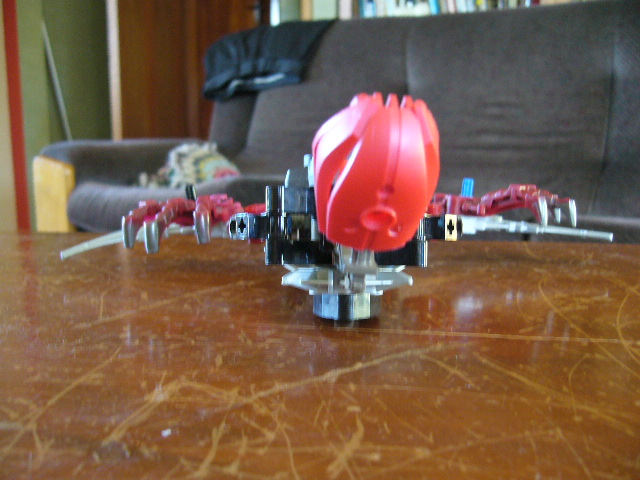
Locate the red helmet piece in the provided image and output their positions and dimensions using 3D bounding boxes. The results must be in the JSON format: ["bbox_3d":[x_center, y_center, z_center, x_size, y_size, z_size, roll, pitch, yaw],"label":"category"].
[{"bbox_3d":[0.016,-0.020,0.183,0.036,0.046,0.031,5,3,-7],"label":"red helmet piece"}]

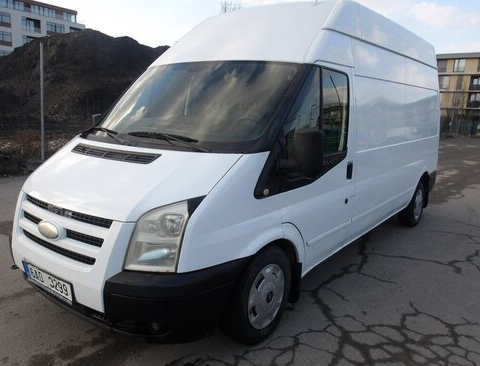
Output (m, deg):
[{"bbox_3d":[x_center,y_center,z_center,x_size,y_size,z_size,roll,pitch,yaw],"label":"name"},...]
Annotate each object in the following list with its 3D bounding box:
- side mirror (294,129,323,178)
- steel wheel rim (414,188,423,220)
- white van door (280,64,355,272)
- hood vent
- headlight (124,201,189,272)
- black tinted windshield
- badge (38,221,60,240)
[{"bbox_3d":[0.404,-0.170,2.224,0.190,0.300,0.130,9,13,37],"label":"side mirror"},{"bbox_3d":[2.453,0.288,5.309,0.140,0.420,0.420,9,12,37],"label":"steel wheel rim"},{"bbox_3d":[0.554,-0.138,2.713,0.210,1.520,1.090,9,13,37],"label":"white van door"},{"bbox_3d":[-0.883,-0.201,2.611,0.840,0.035,0.150,9,27,37],"label":"hood vent"},{"bbox_3d":[-0.405,0.269,1.957,0.340,0.400,0.310,5,11,20],"label":"headlight"},{"bbox_3d":[-0.373,-0.572,2.918,1.660,0.200,0.960,9,56,37],"label":"black tinted windshield"},{"bbox_3d":[-1.086,0.268,2.163,0.200,0.100,0.025,9,-1,37],"label":"badge"}]

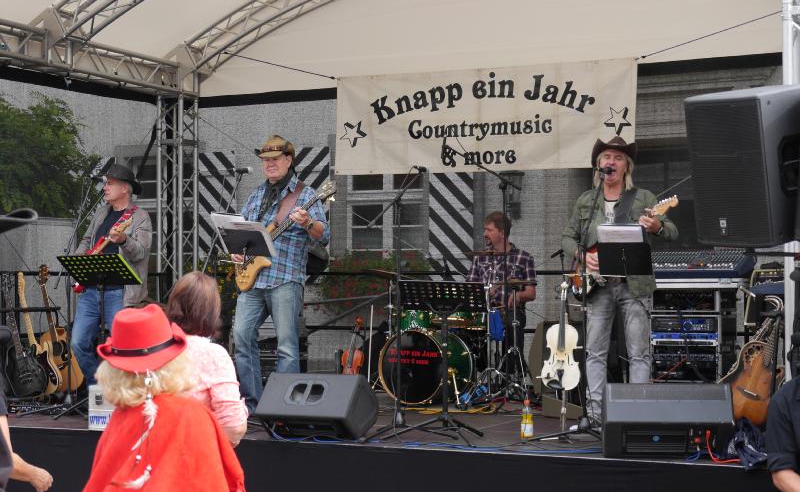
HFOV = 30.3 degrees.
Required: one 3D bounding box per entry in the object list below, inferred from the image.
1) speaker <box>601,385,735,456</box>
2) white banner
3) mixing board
[{"bbox_3d":[1.403,0.917,7.860,0.670,0.360,0.520,0,-1,4],"label":"speaker"},{"bbox_3d":[0.673,-1.072,12.560,2.800,0.880,0.040,-1,-2,28],"label":"white banner"},{"bbox_3d":[2.070,0.126,10.270,0.780,0.200,0.500,-1,-2,28],"label":"mixing board"}]

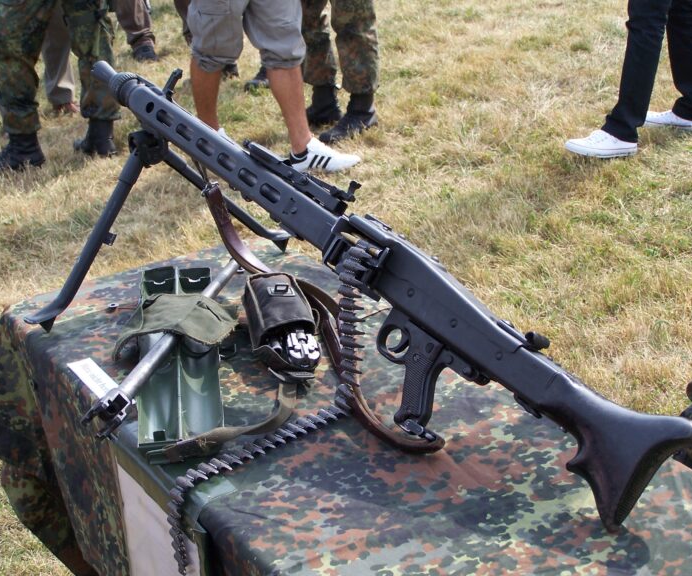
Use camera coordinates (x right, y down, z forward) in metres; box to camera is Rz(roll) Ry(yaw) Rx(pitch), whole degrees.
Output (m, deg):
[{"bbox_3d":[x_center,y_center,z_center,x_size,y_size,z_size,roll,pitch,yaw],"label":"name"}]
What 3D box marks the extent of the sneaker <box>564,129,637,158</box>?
[{"bbox_3d":[1.001,-0.577,5.805,0.280,0.100,0.100,4,23,7],"label":"sneaker"}]

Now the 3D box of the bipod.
[{"bbox_3d":[-0.288,-0.124,2.383,0.530,0.275,0.100,-18,29,-38],"label":"bipod"}]

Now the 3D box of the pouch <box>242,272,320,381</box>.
[{"bbox_3d":[-0.096,0.049,2.232,0.110,0.075,0.220,-2,23,-6],"label":"pouch"}]

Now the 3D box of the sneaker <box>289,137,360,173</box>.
[{"bbox_3d":[-0.077,-0.511,5.601,0.280,0.115,0.100,-3,23,-9],"label":"sneaker"}]

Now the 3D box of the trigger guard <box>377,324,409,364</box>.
[{"bbox_3d":[0.063,0.077,1.998,0.017,0.048,0.055,-5,32,-45],"label":"trigger guard"}]

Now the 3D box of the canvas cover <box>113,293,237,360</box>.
[{"bbox_3d":[-0.249,0.060,2.172,0.185,0.085,0.150,-2,23,-6],"label":"canvas cover"}]

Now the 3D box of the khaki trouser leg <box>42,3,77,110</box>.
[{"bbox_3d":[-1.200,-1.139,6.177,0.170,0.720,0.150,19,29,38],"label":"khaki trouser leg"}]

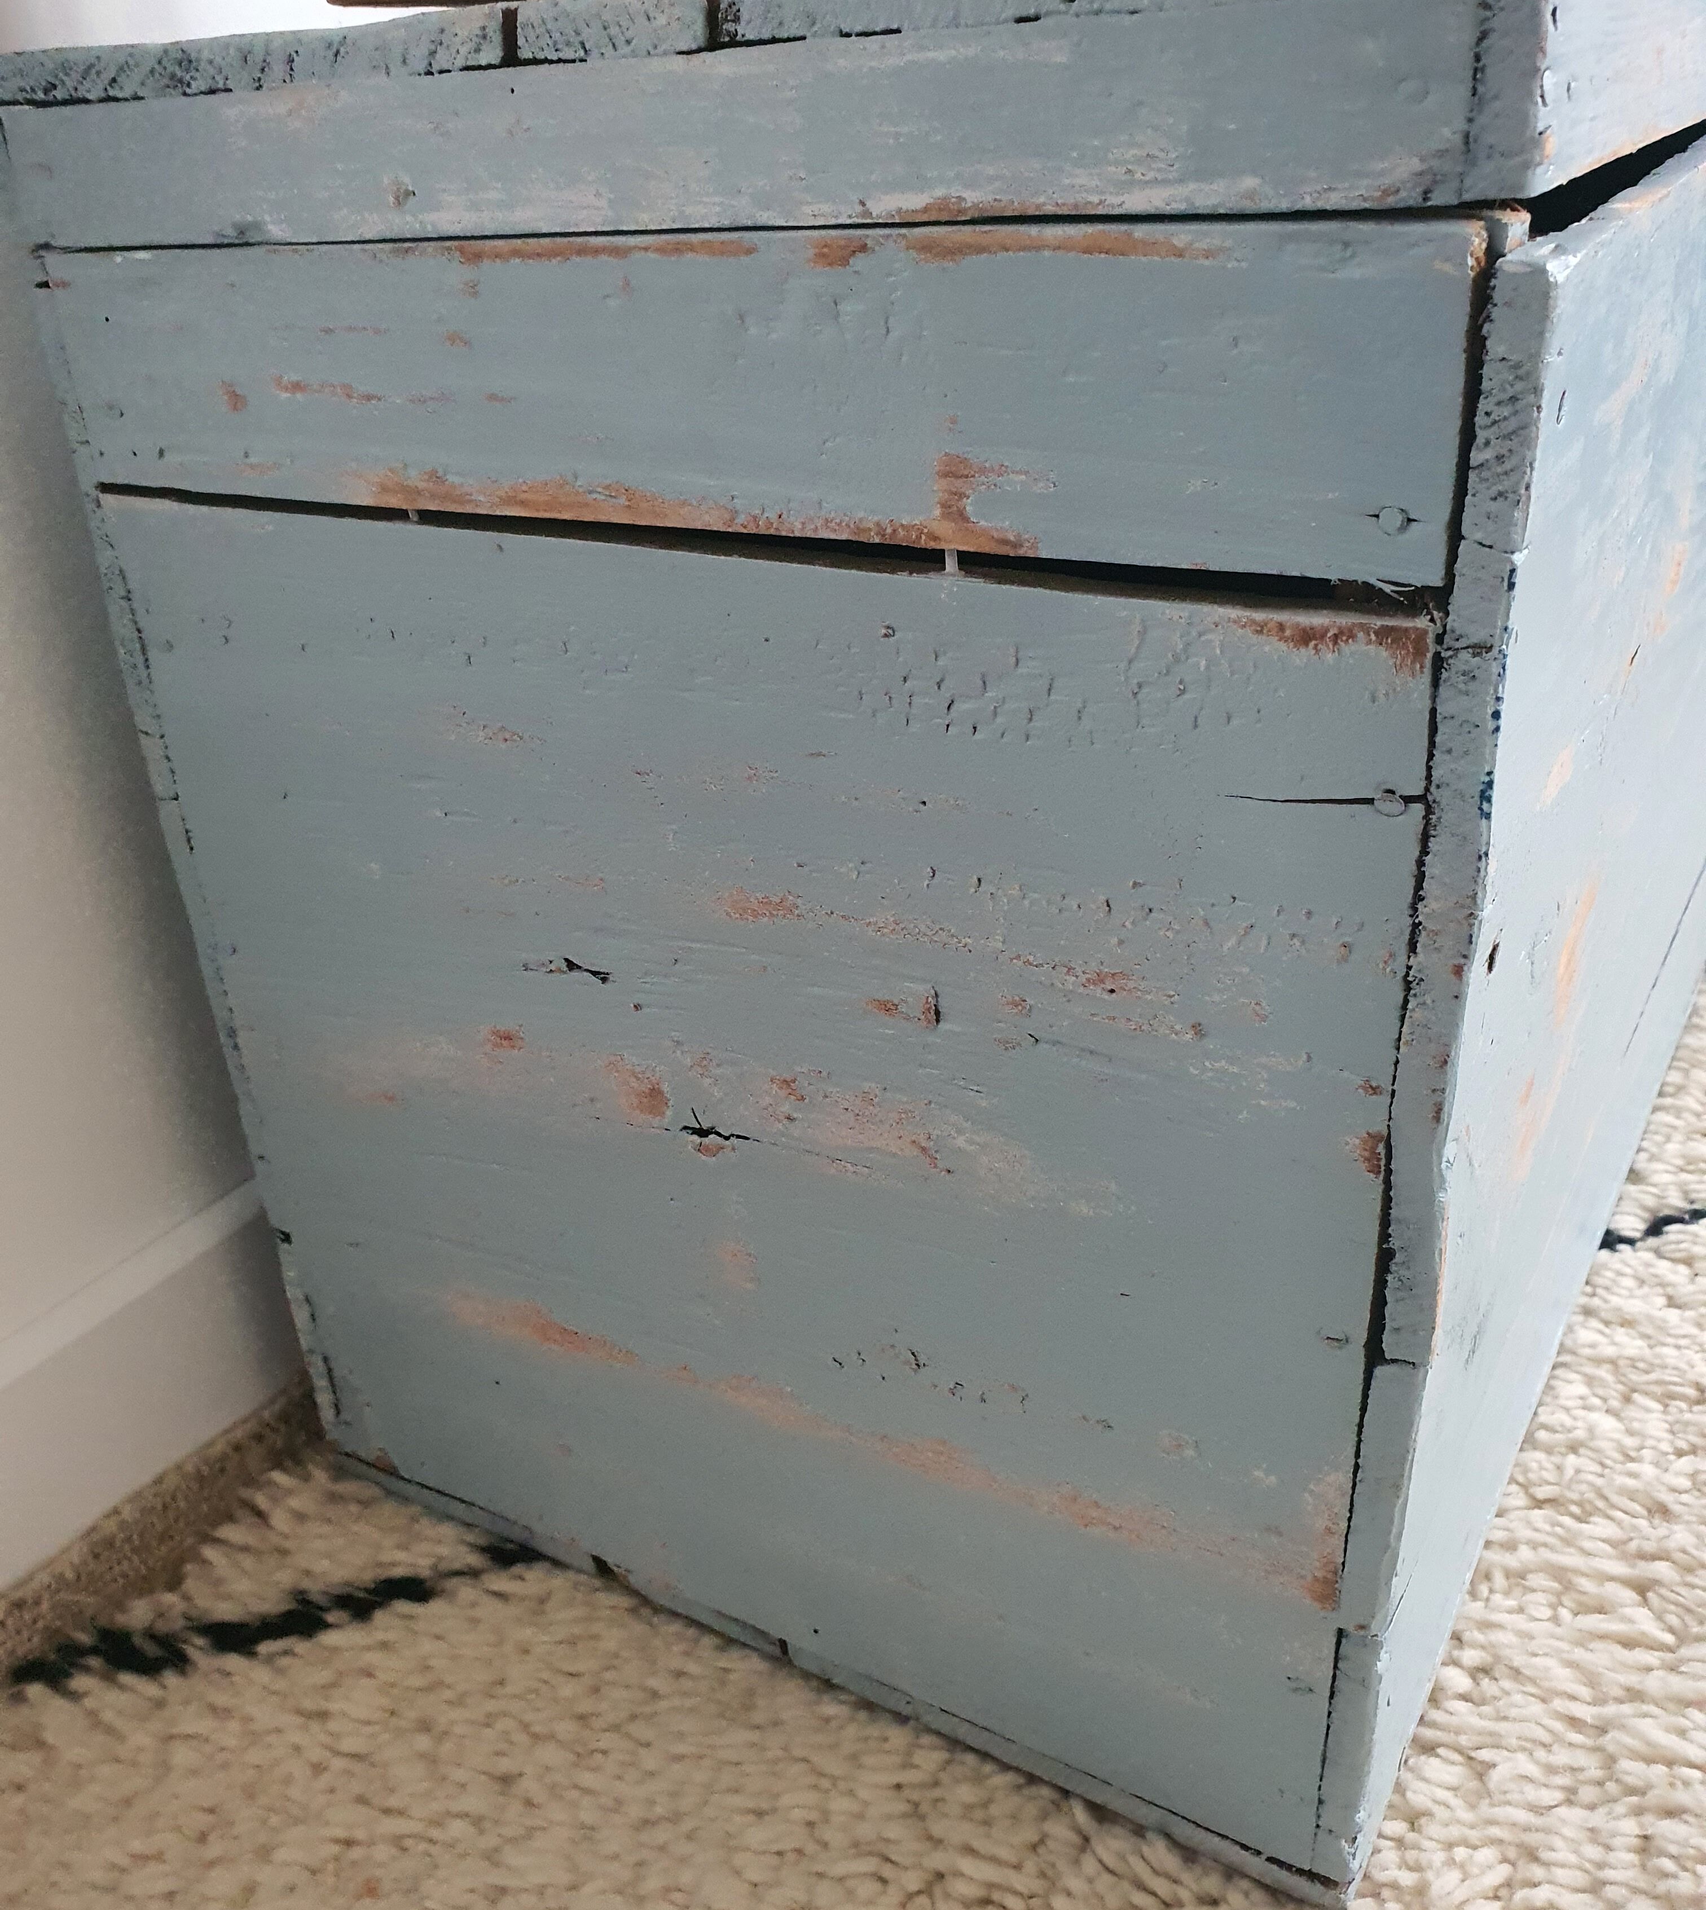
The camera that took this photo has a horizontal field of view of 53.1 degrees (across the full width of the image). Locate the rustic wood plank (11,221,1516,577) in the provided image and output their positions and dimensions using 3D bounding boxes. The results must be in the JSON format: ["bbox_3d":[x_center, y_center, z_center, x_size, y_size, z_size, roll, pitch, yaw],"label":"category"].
[{"bbox_3d":[-0.058,-0.147,0.439,0.419,0.070,0.015,12,30,28],"label":"rustic wood plank"}]

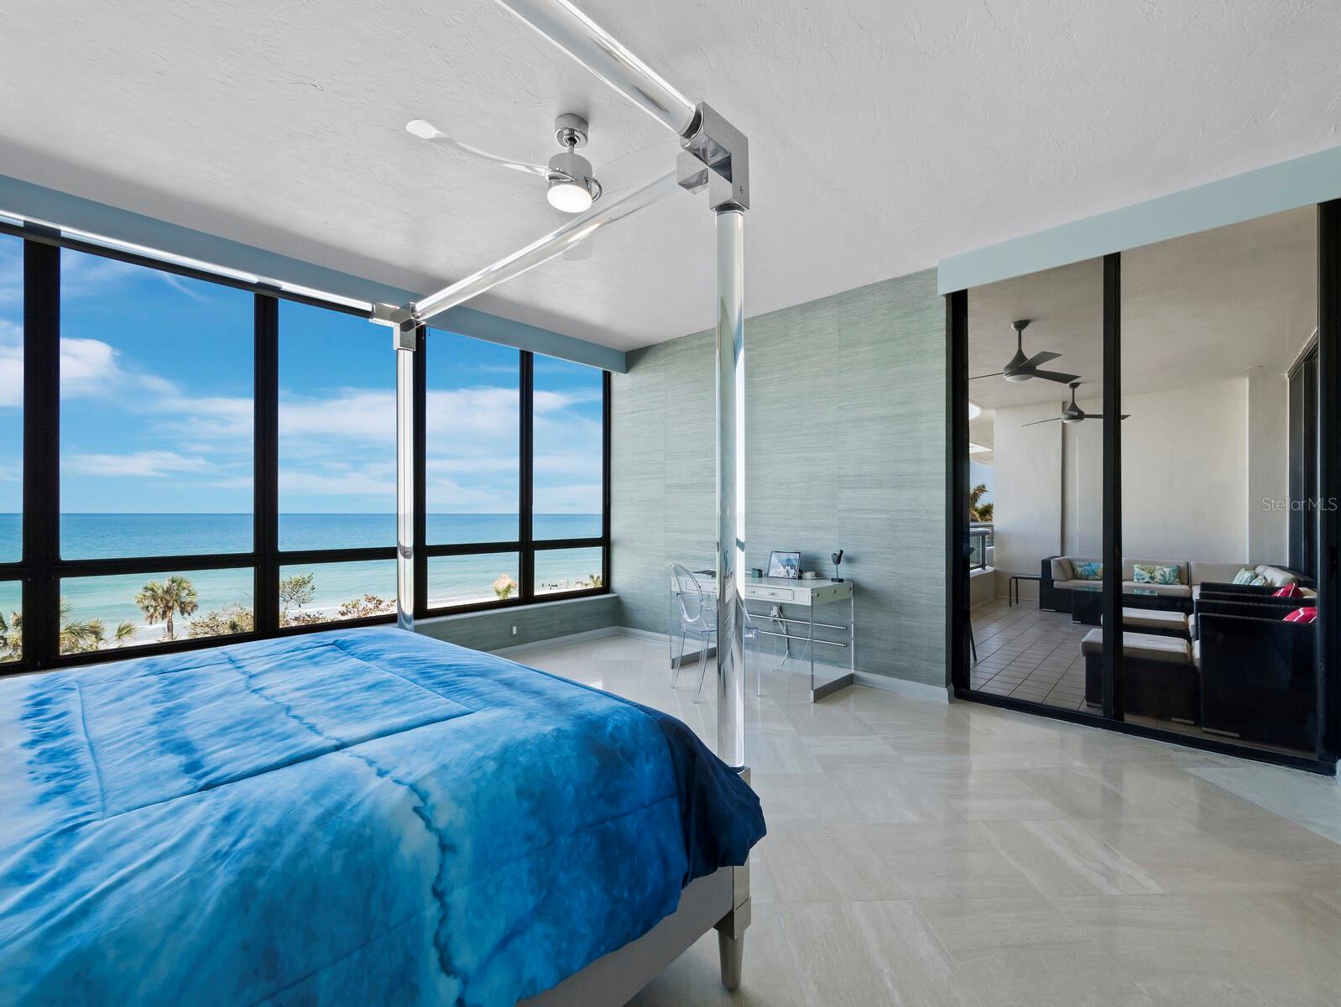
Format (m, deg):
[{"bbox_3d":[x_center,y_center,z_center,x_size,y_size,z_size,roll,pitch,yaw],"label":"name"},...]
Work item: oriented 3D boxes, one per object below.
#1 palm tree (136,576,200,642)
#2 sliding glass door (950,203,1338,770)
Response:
[{"bbox_3d":[-31.518,6.979,33.893,3.000,4.900,3.000,1,-1,-43],"label":"palm tree"},{"bbox_3d":[2.597,-0.074,3.212,1.695,2.790,0.120,-1,-1,39],"label":"sliding glass door"}]

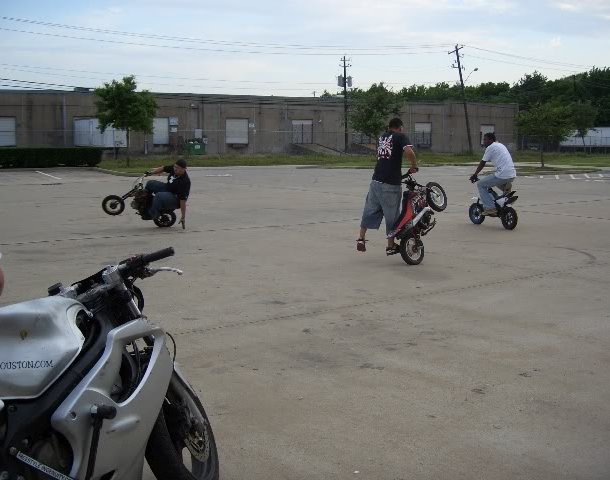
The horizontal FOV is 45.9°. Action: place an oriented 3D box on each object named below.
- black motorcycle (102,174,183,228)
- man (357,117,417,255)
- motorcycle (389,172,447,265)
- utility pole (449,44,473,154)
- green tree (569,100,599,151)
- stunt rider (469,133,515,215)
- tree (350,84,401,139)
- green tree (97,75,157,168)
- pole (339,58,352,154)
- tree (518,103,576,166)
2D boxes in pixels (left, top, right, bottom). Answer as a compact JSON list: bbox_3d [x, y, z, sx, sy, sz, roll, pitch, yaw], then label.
[{"bbox_3d":[-2.759,-0.663,12.320,1.350,0.860,0.580,10,24,-15],"label":"black motorcycle"},{"bbox_3d":[1.040,-0.662,9.076,0.620,1.749,0.620,7,10,40],"label":"man"},{"bbox_3d":[1.406,-0.364,9.195,0.580,0.840,1.280,-10,42,47],"label":"motorcycle"},{"bbox_3d":[16.031,-14.112,72.727,0.900,11.002,1.900,-12,9,-26],"label":"utility pole"},{"bbox_3d":[29.748,-12.086,77.045,3.678,5.542,3.678,3,9,21],"label":"green tree"},{"bbox_3d":[3.303,-1.149,12.712,0.500,1.477,0.780,-3,9,-25],"label":"stunt rider"},{"bbox_3d":[4.140,-6.870,42.453,3.101,4.708,3.101,1,8,5],"label":"tree"},{"bbox_3d":[-8.777,-5.857,35.536,3.095,4.450,3.095,-2,8,-14],"label":"green tree"},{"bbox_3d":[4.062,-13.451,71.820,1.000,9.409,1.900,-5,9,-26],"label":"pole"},{"bbox_3d":[11.980,-5.272,36.109,3.037,3.270,3.037,3,8,18],"label":"tree"}]

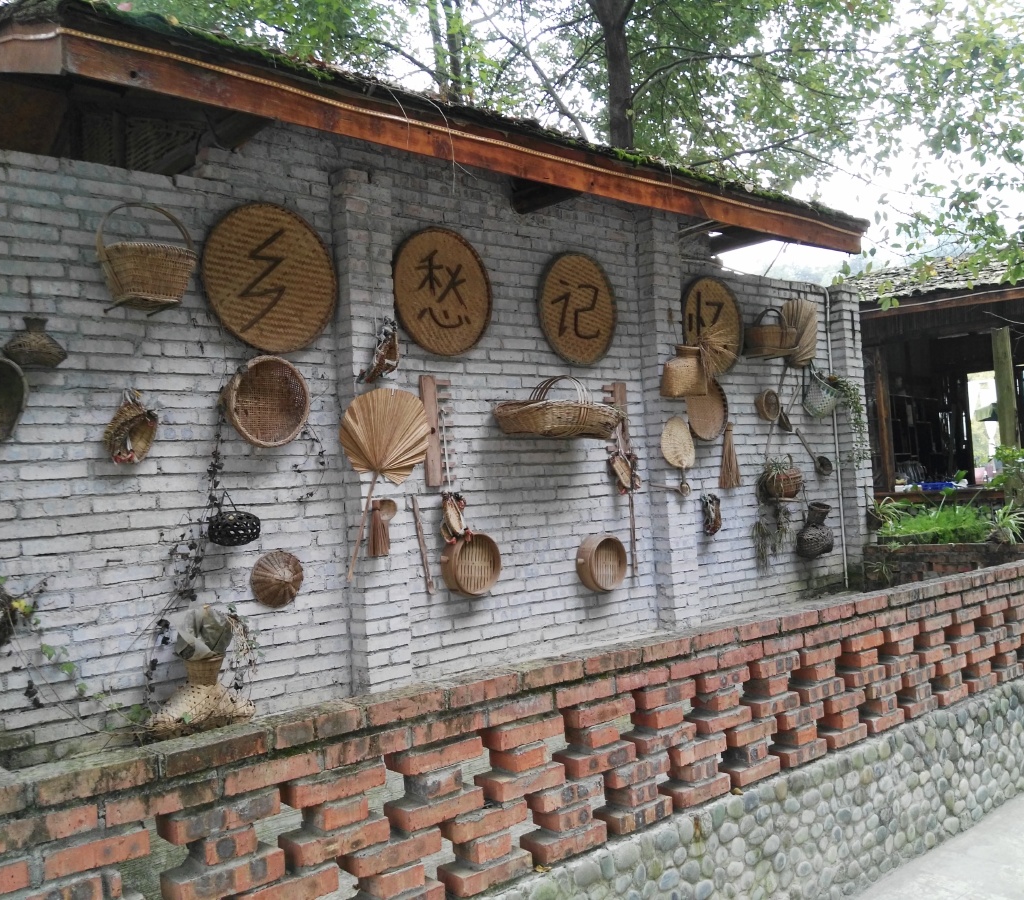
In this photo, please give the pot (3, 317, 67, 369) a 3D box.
[{"bbox_3d":[-1.716,-0.387,3.491,0.225,0.178,0.220,-2,-2,-41],"label":"pot"}]

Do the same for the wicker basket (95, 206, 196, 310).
[{"bbox_3d":[-1.377,-0.743,3.670,0.345,0.375,0.330,-2,-2,-40],"label":"wicker basket"}]

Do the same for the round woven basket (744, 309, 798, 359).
[{"bbox_3d":[1.692,-0.796,6.332,0.340,0.290,0.240,-2,-2,-40],"label":"round woven basket"}]

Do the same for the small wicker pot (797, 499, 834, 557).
[{"bbox_3d":[2.072,0.552,6.616,0.245,0.345,0.240,8,11,-2],"label":"small wicker pot"}]

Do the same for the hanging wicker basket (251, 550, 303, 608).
[{"bbox_3d":[-0.972,0.546,4.110,0.240,0.240,0.095,-1,-8,-43],"label":"hanging wicker basket"}]

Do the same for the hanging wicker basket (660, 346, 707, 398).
[{"bbox_3d":[0.990,-0.454,5.593,0.225,0.285,0.200,-2,-2,-40],"label":"hanging wicker basket"}]

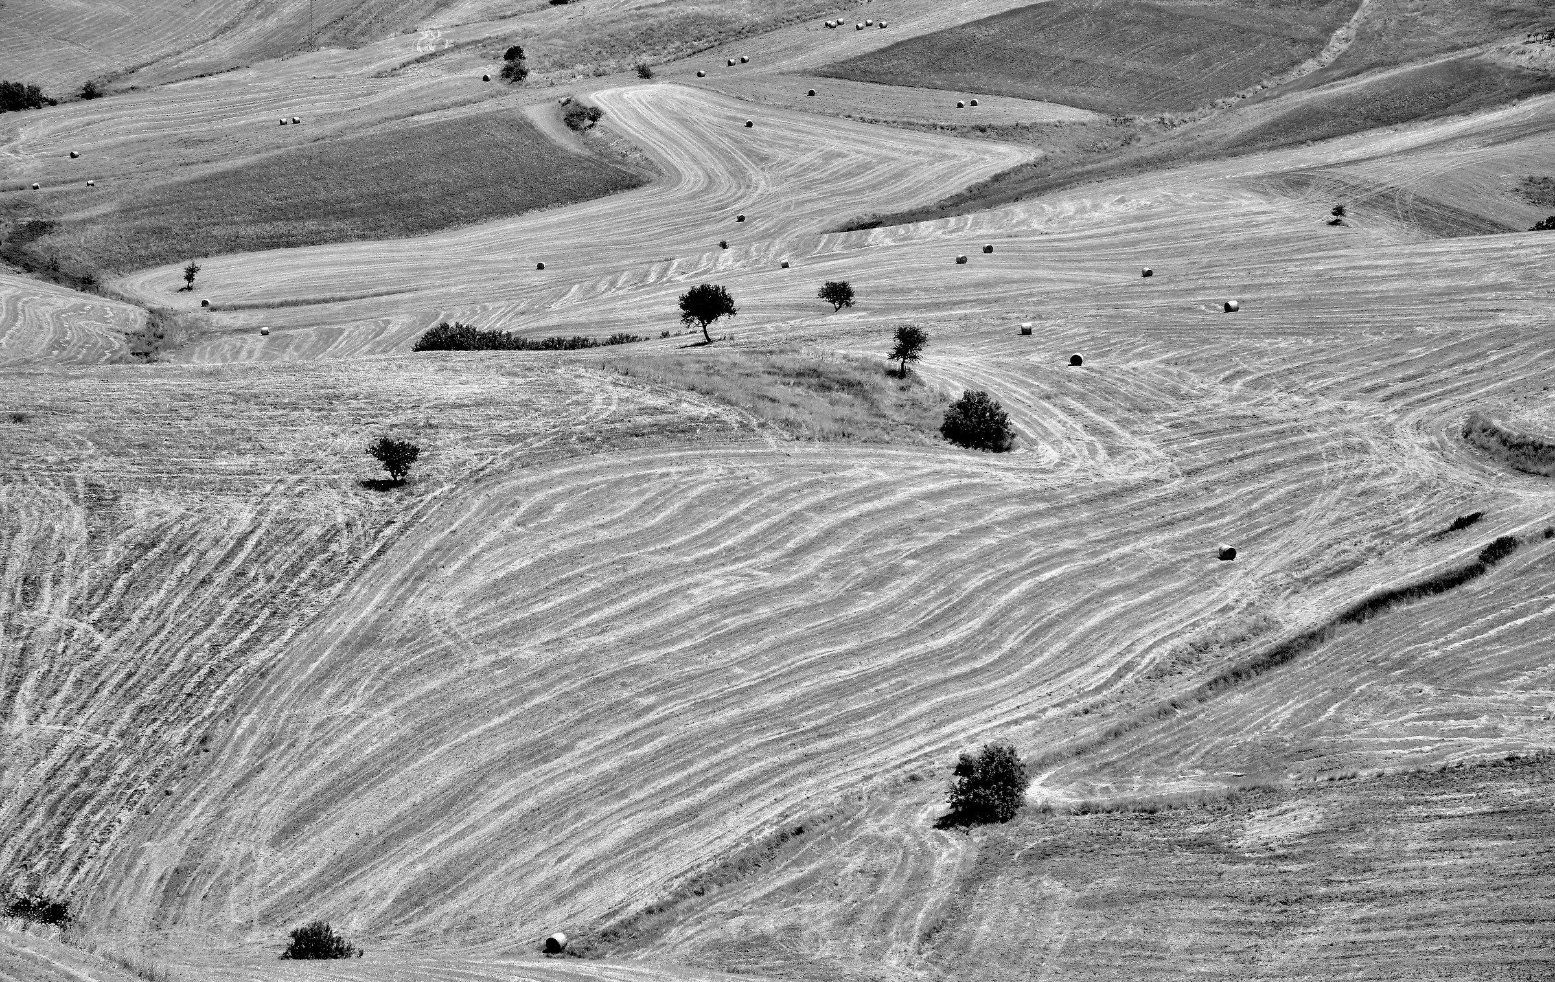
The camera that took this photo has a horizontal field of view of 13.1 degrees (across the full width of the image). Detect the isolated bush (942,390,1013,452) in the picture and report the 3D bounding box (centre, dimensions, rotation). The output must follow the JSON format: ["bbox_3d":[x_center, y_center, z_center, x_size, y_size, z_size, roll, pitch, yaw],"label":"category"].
[{"bbox_3d":[23.577,-8.388,800.000,8.599,6.800,8.169,0,10,0],"label":"isolated bush"}]

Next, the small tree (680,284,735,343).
[{"bbox_3d":[-9.612,-24.287,925.000,7.789,7.880,7.399,0,10,0],"label":"small tree"}]

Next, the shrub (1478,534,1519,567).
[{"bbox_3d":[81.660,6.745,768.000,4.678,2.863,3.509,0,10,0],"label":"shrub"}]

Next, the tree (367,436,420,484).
[{"bbox_3d":[-45.645,-3.751,805.000,6.346,5.208,6.028,0,10,0],"label":"tree"}]

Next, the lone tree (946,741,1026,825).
[{"bbox_3d":[21.231,29.587,685.000,8.222,7.536,7.811,0,10,0],"label":"lone tree"}]

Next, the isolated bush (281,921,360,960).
[{"bbox_3d":[-43.169,42.555,640.000,7.567,3.705,6.054,0,10,0],"label":"isolated bush"}]

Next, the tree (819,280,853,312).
[{"bbox_3d":[8.599,-28.855,1000.000,5.195,4.473,4.936,0,10,0],"label":"tree"}]

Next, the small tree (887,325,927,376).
[{"bbox_3d":[16.294,-17.595,850.000,5.025,6.289,4.774,0,10,0],"label":"small tree"}]

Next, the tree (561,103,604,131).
[{"bbox_3d":[-43.291,-83.494,1515.000,9.228,5.621,6.921,0,10,0],"label":"tree"}]

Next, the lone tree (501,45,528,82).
[{"bbox_3d":[-61.671,-100.166,1590.000,6.267,7.851,5.953,0,10,0],"label":"lone tree"}]

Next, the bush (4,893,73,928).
[{"bbox_3d":[-70.430,39.882,645.000,6.702,2.978,4.356,0,10,0],"label":"bush"}]

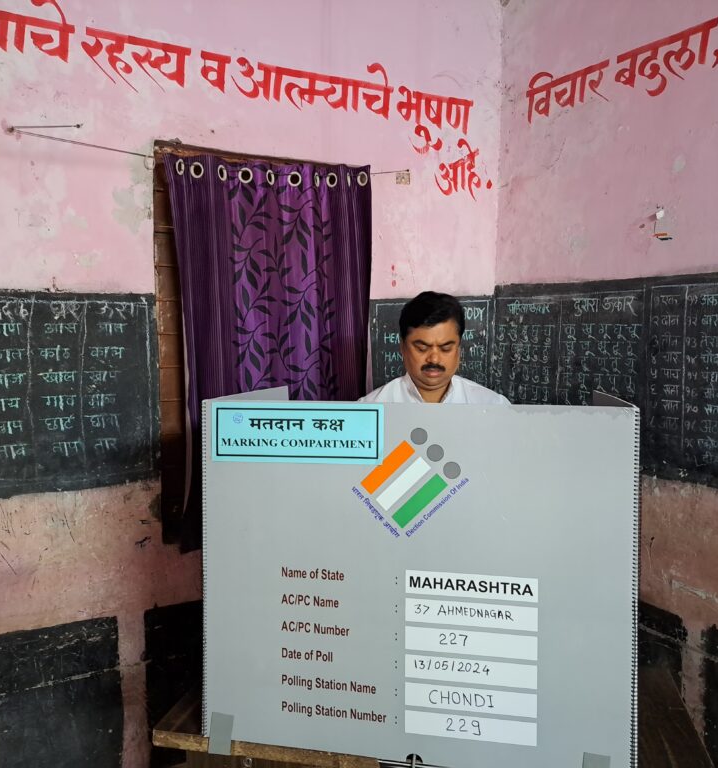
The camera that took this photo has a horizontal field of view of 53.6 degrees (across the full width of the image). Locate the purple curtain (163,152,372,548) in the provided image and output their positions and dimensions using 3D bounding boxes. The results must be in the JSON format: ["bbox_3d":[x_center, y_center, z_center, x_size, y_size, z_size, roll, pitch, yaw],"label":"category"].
[{"bbox_3d":[-0.302,-0.120,2.659,0.821,1.405,0.120,-3,5,-31],"label":"purple curtain"}]

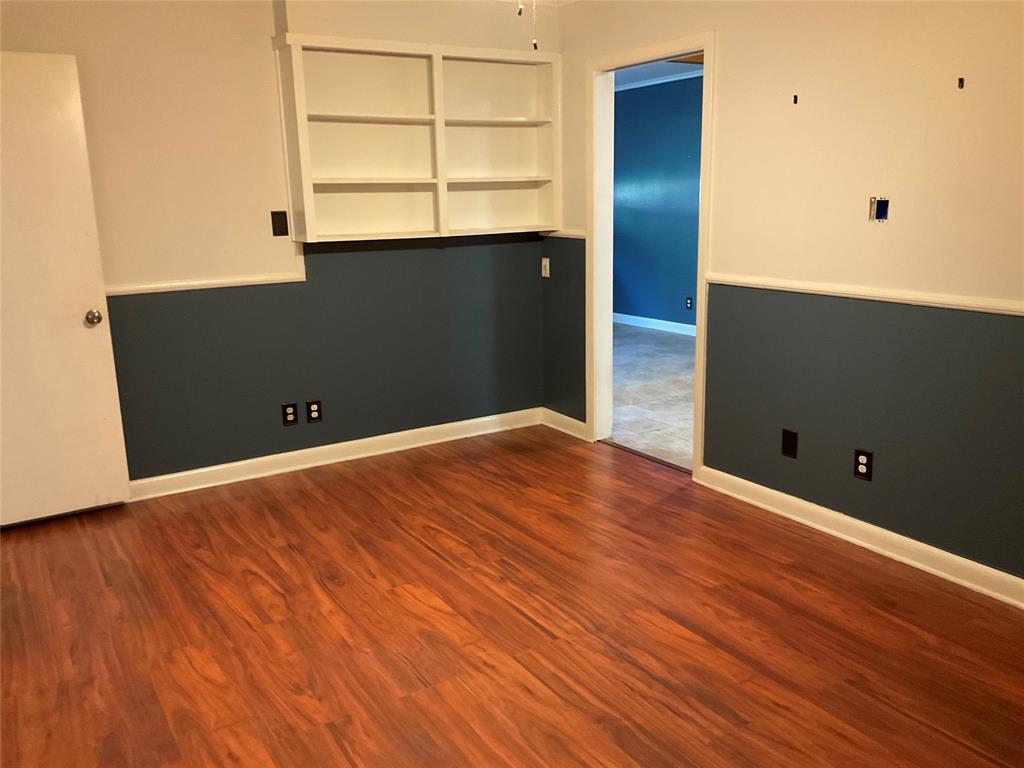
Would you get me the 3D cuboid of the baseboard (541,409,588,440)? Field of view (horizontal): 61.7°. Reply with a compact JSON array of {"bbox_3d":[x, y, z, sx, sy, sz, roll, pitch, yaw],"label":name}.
[{"bbox_3d":[0.302,0.242,5.169,0.017,0.111,0.482,-9,15,-30],"label":"baseboard"}]

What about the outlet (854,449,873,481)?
[{"bbox_3d":[1.381,0.321,3.376,0.010,0.116,0.073,-9,15,-30],"label":"outlet"}]

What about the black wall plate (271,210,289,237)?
[{"bbox_3d":[-1.164,-0.804,4.316,0.073,0.116,0.010,-9,15,-30],"label":"black wall plate"}]

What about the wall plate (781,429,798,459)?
[{"bbox_3d":[1.202,0.260,3.708,0.010,0.115,0.073,-9,15,-30],"label":"wall plate"}]

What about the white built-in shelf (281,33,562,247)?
[{"bbox_3d":[-0.439,-1.268,4.530,1.519,0.958,0.249,-9,15,-30],"label":"white built-in shelf"}]

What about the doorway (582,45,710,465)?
[{"bbox_3d":[0.703,-0.606,4.386,0.139,2.088,0.947,-9,15,-30],"label":"doorway"}]

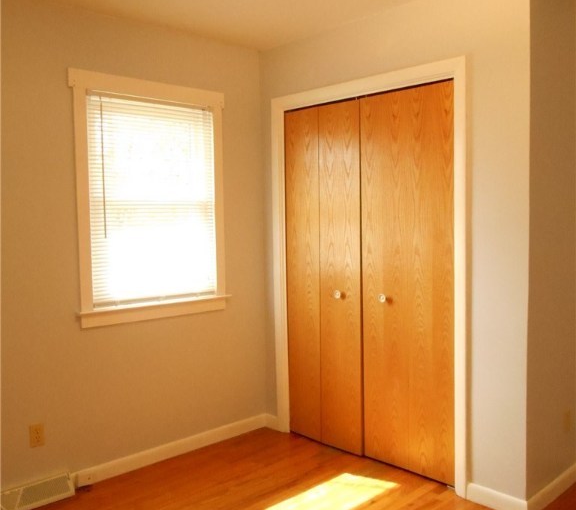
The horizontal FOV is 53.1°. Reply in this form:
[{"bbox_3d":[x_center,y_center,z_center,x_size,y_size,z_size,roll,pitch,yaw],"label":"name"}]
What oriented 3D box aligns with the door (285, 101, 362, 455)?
[{"bbox_3d":[0.217,0.134,3.485,0.040,2.025,0.605,-4,4,-44],"label":"door"}]

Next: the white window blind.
[{"bbox_3d":[-0.750,-0.295,3.276,0.785,1.112,0.040,-3,4,-42],"label":"white window blind"}]

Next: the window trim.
[{"bbox_3d":[-0.735,-0.301,3.255,0.970,1.325,0.050,-3,4,-42],"label":"window trim"}]

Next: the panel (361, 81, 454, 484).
[{"bbox_3d":[0.639,0.150,3.048,0.040,2.025,0.605,-4,4,-44],"label":"panel"}]

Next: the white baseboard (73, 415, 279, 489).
[{"bbox_3d":[-0.627,1.129,3.410,1.272,0.086,0.020,-3,4,-42],"label":"white baseboard"}]

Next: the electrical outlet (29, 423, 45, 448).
[{"bbox_3d":[-1.240,0.894,2.850,0.072,0.116,0.010,-3,4,-42],"label":"electrical outlet"}]

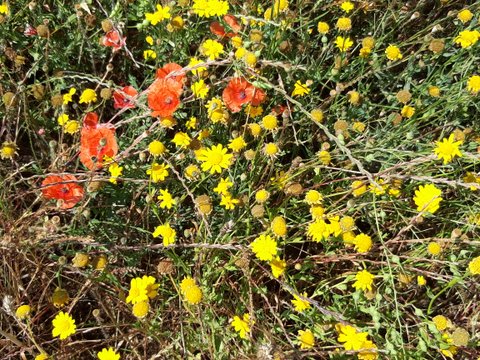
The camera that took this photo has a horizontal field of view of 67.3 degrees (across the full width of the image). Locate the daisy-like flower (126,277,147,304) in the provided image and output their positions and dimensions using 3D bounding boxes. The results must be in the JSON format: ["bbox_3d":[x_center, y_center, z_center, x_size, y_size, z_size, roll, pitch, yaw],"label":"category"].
[{"bbox_3d":[-0.119,0.128,0.419,0.029,0.012,0.029,-8,63,13],"label":"daisy-like flower"}]

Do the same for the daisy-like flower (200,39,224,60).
[{"bbox_3d":[-0.051,-0.242,0.670,0.043,0.018,0.043,0,57,0],"label":"daisy-like flower"}]

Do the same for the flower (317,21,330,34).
[{"bbox_3d":[0.150,-0.275,0.652,0.023,0.017,0.023,0,61,0],"label":"flower"}]

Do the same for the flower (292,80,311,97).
[{"bbox_3d":[0.112,-0.168,0.660,0.036,0.018,0.036,0,57,0],"label":"flower"}]

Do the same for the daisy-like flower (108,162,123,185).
[{"bbox_3d":[-0.201,-0.011,0.583,0.032,0.018,0.032,16,47,-18],"label":"daisy-like flower"}]

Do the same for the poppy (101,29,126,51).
[{"bbox_3d":[-0.229,-0.254,0.651,0.045,0.032,0.045,0,53,0],"label":"poppy"}]

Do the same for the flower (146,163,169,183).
[{"bbox_3d":[-0.118,-0.011,0.516,0.031,0.014,0.031,1,64,-1],"label":"flower"}]

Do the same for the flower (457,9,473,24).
[{"bbox_3d":[0.414,-0.301,0.665,0.029,0.021,0.029,0,63,0],"label":"flower"}]

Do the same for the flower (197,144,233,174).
[{"bbox_3d":[-0.039,-0.032,0.560,0.054,0.018,0.054,0,57,0],"label":"flower"}]

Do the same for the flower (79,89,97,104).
[{"bbox_3d":[-0.263,-0.144,0.620,0.031,0.023,0.031,2,37,-2],"label":"flower"}]

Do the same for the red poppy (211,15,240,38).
[{"bbox_3d":[-0.026,-0.279,0.654,0.053,0.034,0.053,0,61,0],"label":"red poppy"}]

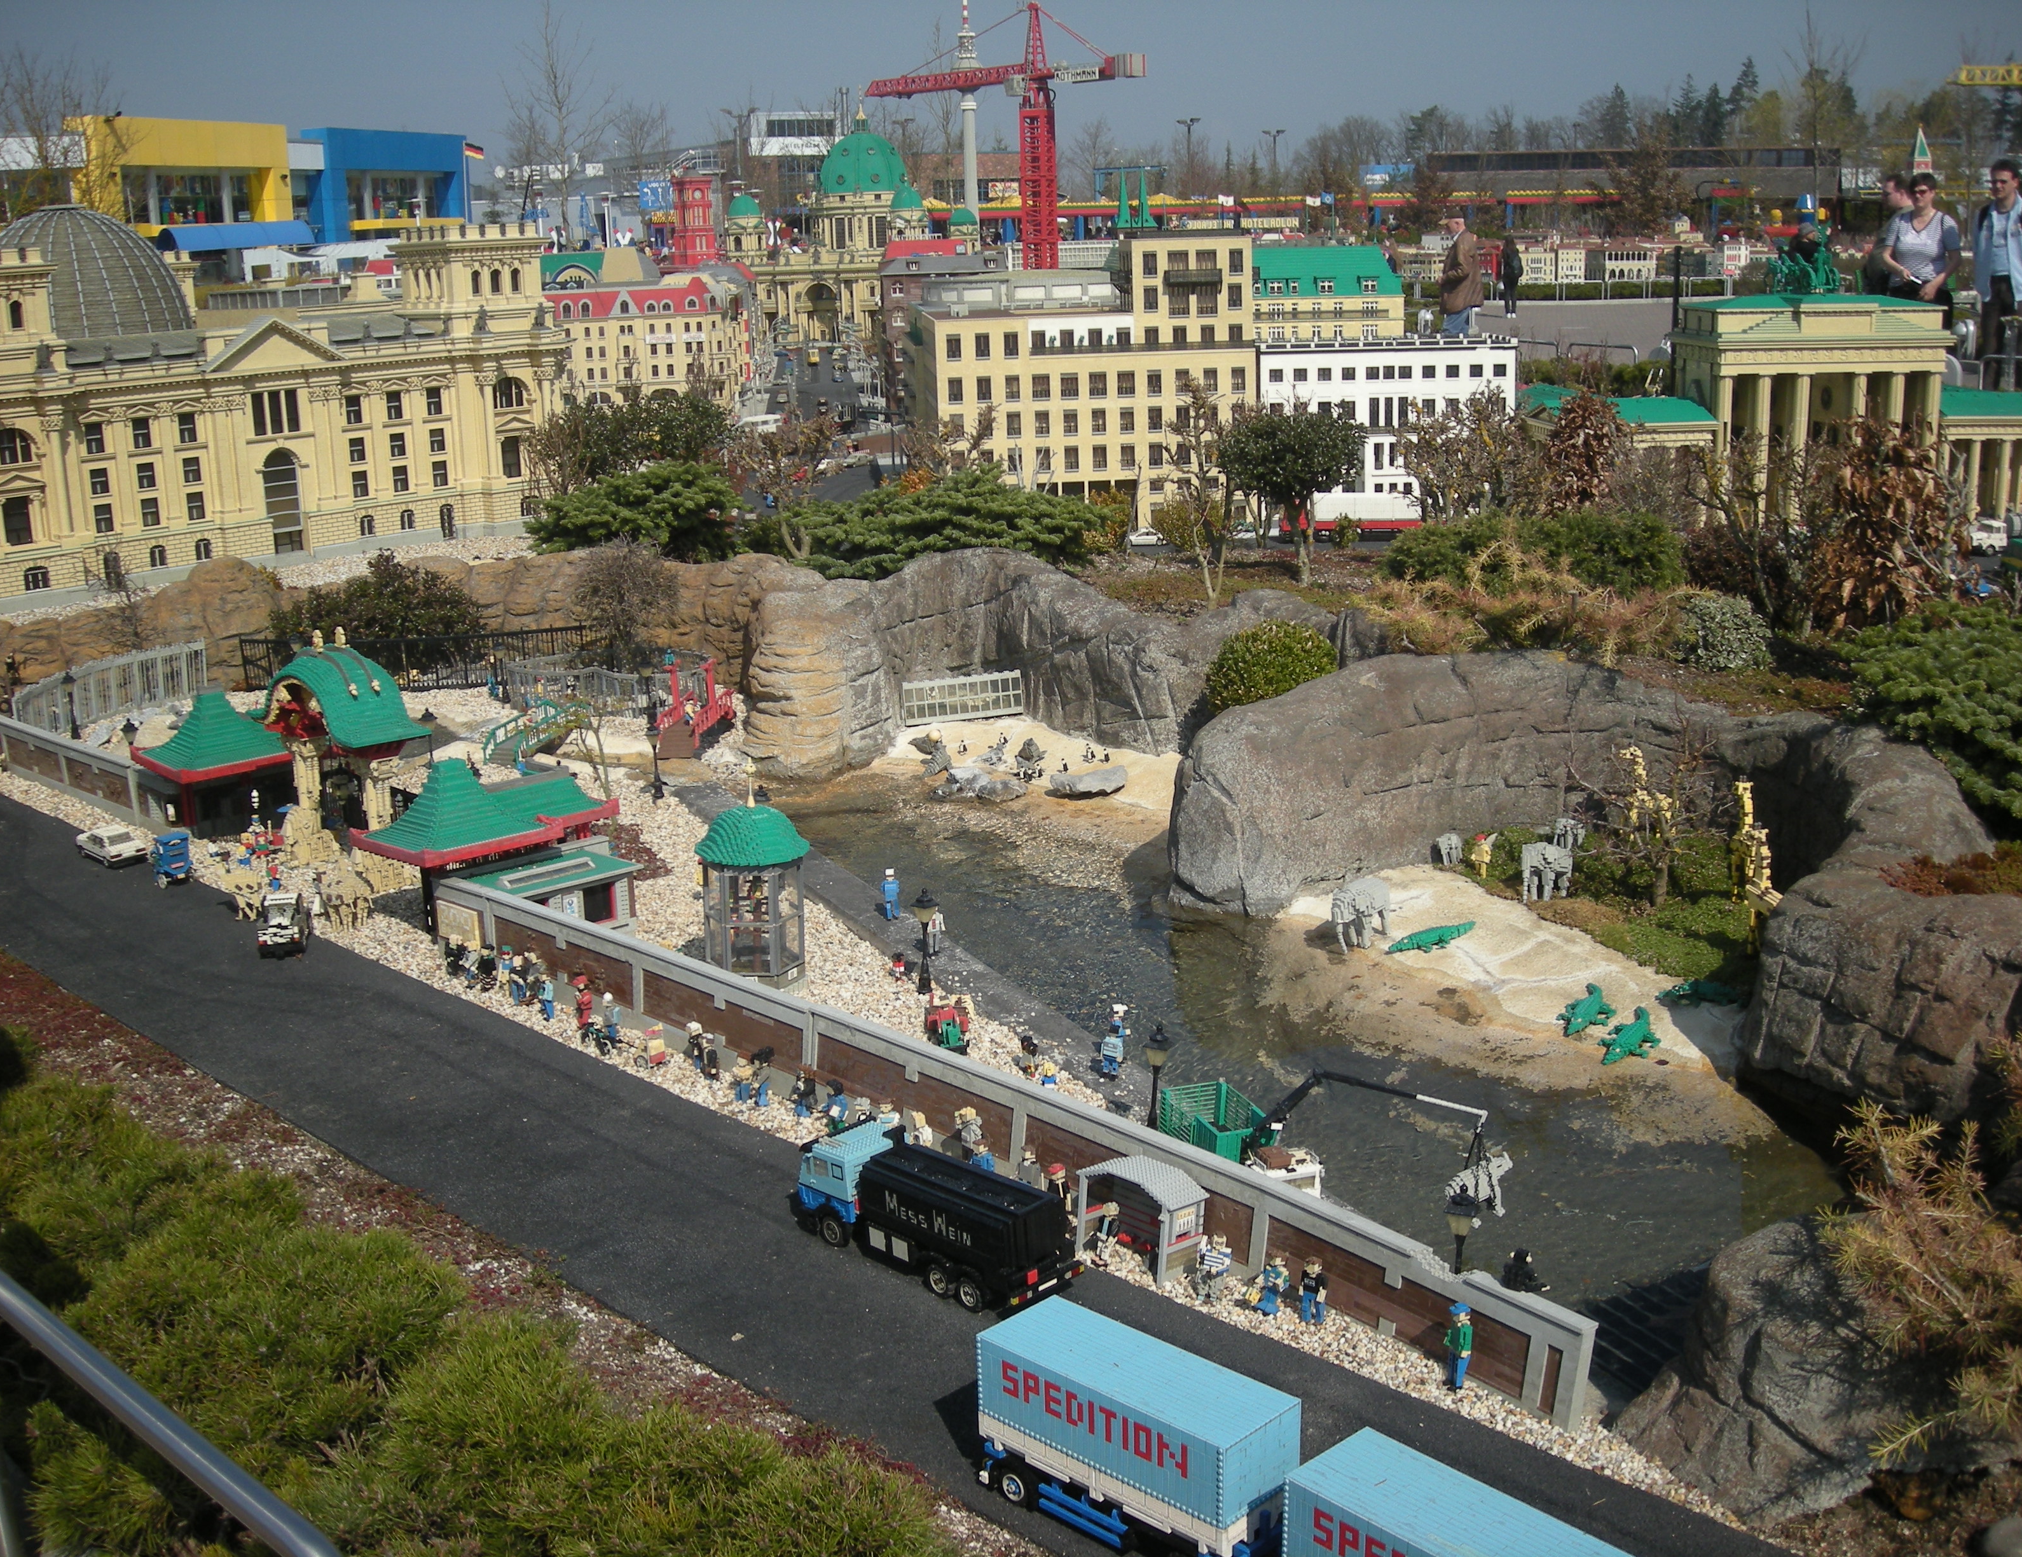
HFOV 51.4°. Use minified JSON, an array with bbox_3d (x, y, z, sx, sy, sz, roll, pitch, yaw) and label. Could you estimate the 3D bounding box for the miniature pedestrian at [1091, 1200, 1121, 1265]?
[{"bbox_3d":[0.130,0.631,2.923,0.045,0.096,0.038,7,17,30],"label":"miniature pedestrian"}]

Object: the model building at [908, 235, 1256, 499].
[{"bbox_3d":[0.302,-1.867,9.729,1.400,1.280,1.100,-3,14,-7],"label":"model building"}]

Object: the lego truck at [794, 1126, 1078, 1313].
[{"bbox_3d":[-0.113,0.603,2.927,0.395,0.162,0.136,11,19,42],"label":"lego truck"}]

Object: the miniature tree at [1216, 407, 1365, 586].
[{"bbox_3d":[1.011,-1.020,7.570,0.540,0.637,0.500,-1,15,0],"label":"miniature tree"}]

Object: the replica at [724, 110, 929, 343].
[{"bbox_3d":[-1.918,-6.625,25.192,2.350,2.690,2.000,3,15,16],"label":"replica"}]

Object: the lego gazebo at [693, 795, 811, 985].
[{"bbox_3d":[-0.495,0.205,4.027,0.220,0.363,0.205,-1,15,2],"label":"lego gazebo"}]

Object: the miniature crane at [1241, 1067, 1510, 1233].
[{"bbox_3d":[0.518,0.510,2.964,0.400,0.190,0.085,7,17,31],"label":"miniature crane"}]

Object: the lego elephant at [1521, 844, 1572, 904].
[{"bbox_3d":[1.116,0.189,4.356,0.080,0.122,0.130,8,18,34],"label":"lego elephant"}]

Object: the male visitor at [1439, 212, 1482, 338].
[{"bbox_3d":[4.133,-4.343,19.422,0.420,1.770,0.500,-1,15,0],"label":"male visitor"}]

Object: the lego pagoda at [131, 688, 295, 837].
[{"bbox_3d":[-2.056,-0.066,5.457,0.330,0.319,0.370,-13,18,-39],"label":"lego pagoda"}]

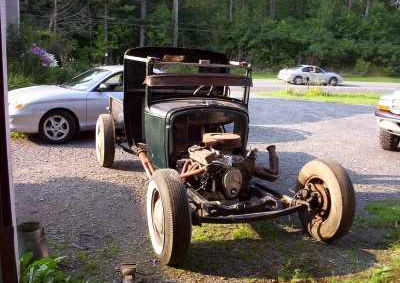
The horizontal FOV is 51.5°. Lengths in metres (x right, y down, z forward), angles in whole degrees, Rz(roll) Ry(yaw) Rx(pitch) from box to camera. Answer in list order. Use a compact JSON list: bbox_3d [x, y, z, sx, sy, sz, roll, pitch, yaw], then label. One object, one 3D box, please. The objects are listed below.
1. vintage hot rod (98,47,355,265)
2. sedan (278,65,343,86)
[{"bbox_3d":[-0.086,-0.206,4.540,1.740,1.620,3.650,-3,13,-22],"label":"vintage hot rod"},{"bbox_3d":[8.180,-4.887,30.600,4.650,1.380,1.760,-1,12,-12],"label":"sedan"}]

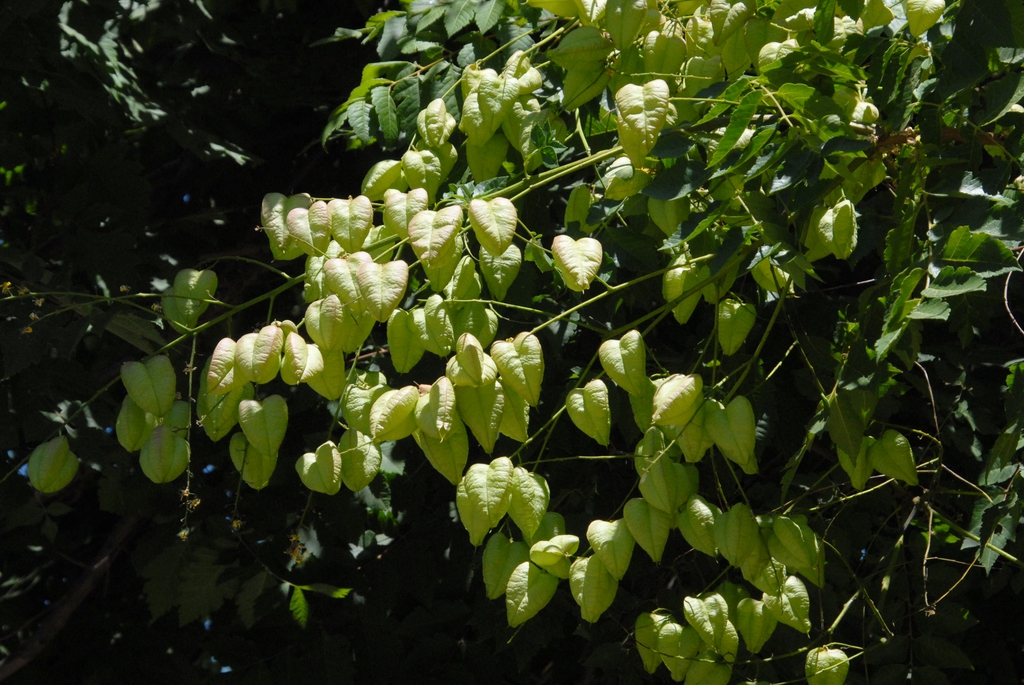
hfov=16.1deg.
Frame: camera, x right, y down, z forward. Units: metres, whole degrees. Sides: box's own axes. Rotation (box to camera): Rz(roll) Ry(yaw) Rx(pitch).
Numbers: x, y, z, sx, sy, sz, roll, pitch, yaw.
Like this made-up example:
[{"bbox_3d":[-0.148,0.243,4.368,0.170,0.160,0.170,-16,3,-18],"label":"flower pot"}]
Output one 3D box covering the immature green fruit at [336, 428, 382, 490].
[{"bbox_3d":[-0.109,0.085,2.600,0.032,0.046,0.032,3,-5,0],"label":"immature green fruit"}]

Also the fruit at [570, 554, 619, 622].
[{"bbox_3d":[0.059,0.177,2.600,0.034,0.049,0.032,2,-5,0],"label":"fruit"}]

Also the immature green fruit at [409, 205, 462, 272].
[{"bbox_3d":[-0.054,-0.073,2.550,0.036,0.046,0.032,11,-5,0],"label":"immature green fruit"}]

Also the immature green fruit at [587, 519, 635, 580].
[{"bbox_3d":[0.070,0.148,2.580,0.034,0.045,0.032,-12,-9,0],"label":"immature green fruit"}]

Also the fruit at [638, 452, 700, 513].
[{"bbox_3d":[0.107,0.097,2.490,0.040,0.044,0.033,-8,-7,0],"label":"fruit"}]

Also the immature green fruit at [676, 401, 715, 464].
[{"bbox_3d":[0.131,0.064,2.580,0.029,0.045,0.029,0,-5,0],"label":"immature green fruit"}]

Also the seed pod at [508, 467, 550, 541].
[{"bbox_3d":[0.011,0.117,2.600,0.032,0.052,0.031,0,-5,0],"label":"seed pod"}]

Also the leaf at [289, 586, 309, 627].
[{"bbox_3d":[-0.151,0.188,2.560,0.013,0.030,0.006,-7,-7,0],"label":"leaf"}]

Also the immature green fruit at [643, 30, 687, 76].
[{"bbox_3d":[0.110,-0.205,2.600,0.032,0.042,0.030,0,-5,0],"label":"immature green fruit"}]

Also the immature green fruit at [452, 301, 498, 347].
[{"bbox_3d":[-0.026,-0.008,2.530,0.032,0.041,0.032,3,-7,0],"label":"immature green fruit"}]

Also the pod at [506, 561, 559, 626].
[{"bbox_3d":[0.015,0.178,2.550,0.034,0.046,0.032,23,-5,0],"label":"pod"}]

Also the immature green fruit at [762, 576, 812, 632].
[{"bbox_3d":[0.190,0.180,2.480,0.030,0.041,0.029,-24,-7,0],"label":"immature green fruit"}]

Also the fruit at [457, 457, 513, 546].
[{"bbox_3d":[-0.019,0.109,2.480,0.038,0.062,0.034,5,-7,0],"label":"fruit"}]

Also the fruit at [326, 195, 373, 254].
[{"bbox_3d":[-0.116,-0.085,2.590,0.033,0.044,0.031,0,-9,0],"label":"fruit"}]

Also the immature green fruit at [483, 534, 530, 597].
[{"bbox_3d":[-0.005,0.155,2.520,0.033,0.046,0.031,4,-7,0],"label":"immature green fruit"}]

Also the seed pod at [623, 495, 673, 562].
[{"bbox_3d":[0.099,0.135,2.610,0.033,0.048,0.032,-14,-2,0],"label":"seed pod"}]

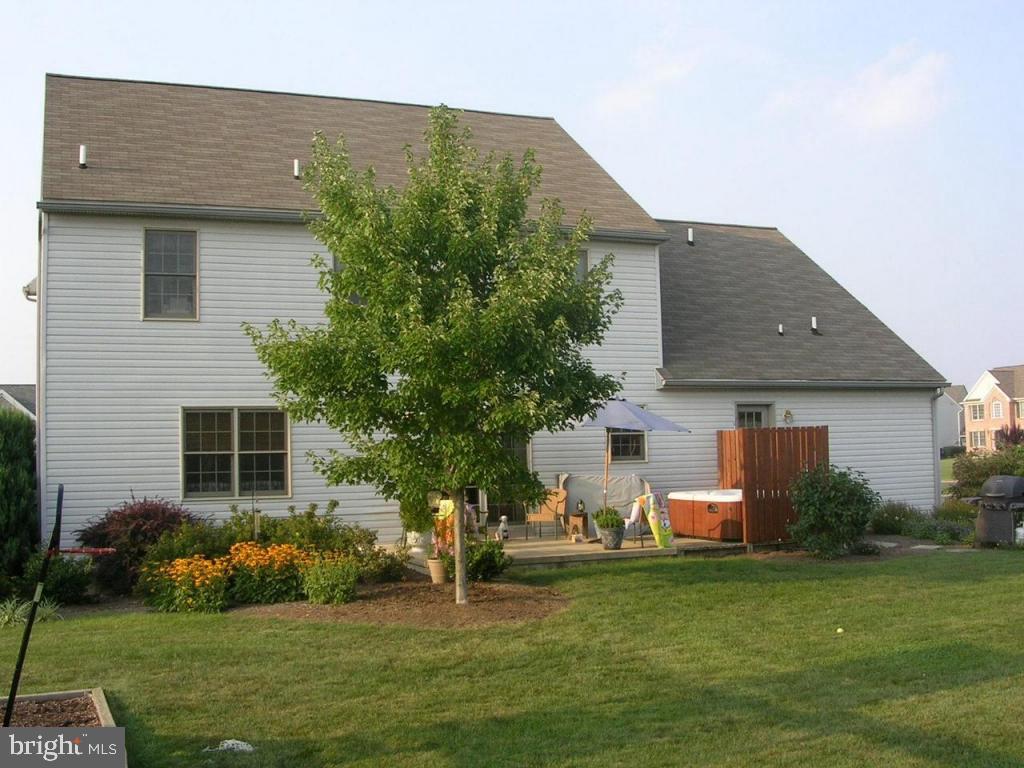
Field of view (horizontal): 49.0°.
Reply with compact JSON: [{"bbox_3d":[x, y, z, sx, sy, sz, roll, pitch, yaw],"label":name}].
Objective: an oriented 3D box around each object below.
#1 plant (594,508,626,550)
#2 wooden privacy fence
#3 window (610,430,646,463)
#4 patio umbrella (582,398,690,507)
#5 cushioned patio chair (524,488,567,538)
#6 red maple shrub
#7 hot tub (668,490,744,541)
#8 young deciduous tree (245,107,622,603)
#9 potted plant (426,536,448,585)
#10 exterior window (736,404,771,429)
[{"bbox_3d":[1.536,2.228,17.280,0.500,0.627,0.500,-1,-4,0],"label":"plant"},{"bbox_3d":[3.772,1.709,19.547,1.681,1.811,3.444,0,-4,-21],"label":"wooden privacy fence"},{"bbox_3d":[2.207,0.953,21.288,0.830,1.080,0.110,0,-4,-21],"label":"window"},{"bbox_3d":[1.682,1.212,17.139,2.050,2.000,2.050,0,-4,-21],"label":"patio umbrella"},{"bbox_3d":[0.595,2.260,19.536,0.600,0.849,0.700,-2,-4,17],"label":"cushioned patio chair"},{"bbox_3d":[-4.897,2.096,14.736,1.600,1.185,1.450,0,-4,-21],"label":"red maple shrub"},{"bbox_3d":[3.995,2.201,19.132,1.950,0.770,2.000,0,-4,-21],"label":"hot tub"},{"bbox_3d":[-0.846,-0.382,12.744,4.150,5.615,4.000,0,-4,-21],"label":"young deciduous tree"},{"bbox_3d":[-0.974,2.292,14.622,0.310,0.600,0.310,-1,-4,0],"label":"potted plant"},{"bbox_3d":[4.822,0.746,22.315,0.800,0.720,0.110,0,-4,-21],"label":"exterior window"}]

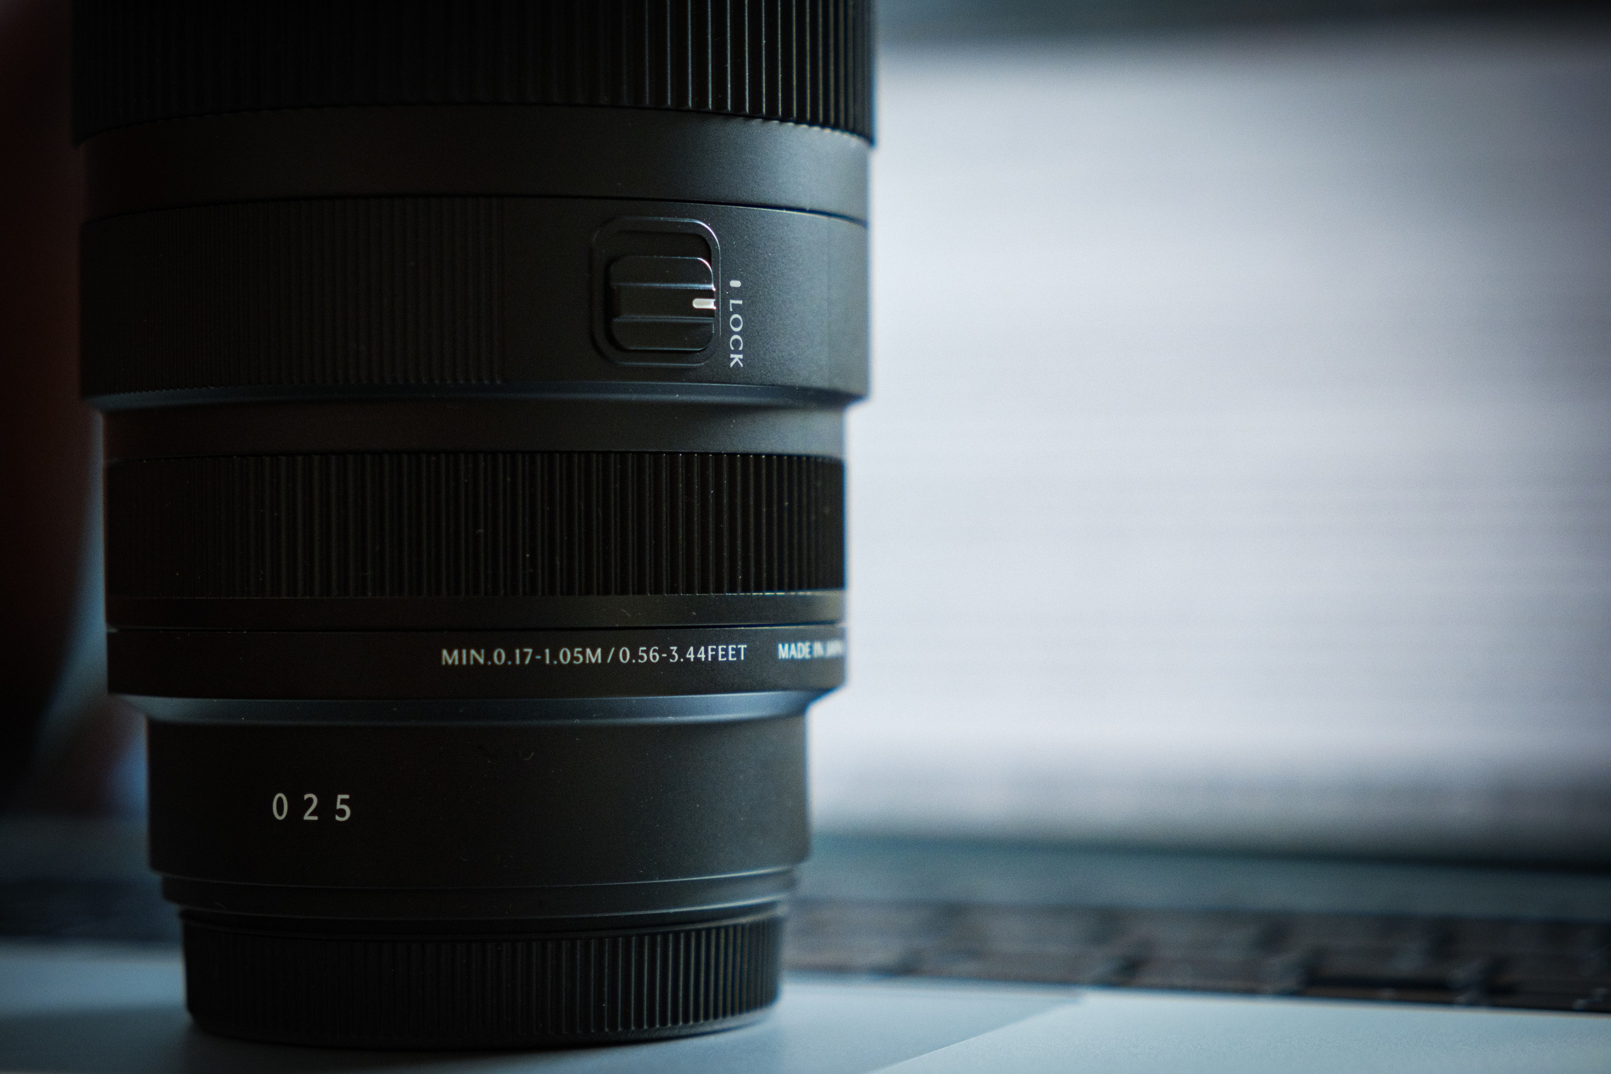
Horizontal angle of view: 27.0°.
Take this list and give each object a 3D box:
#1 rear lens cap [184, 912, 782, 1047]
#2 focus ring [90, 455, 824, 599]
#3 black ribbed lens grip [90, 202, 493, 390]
[{"bbox_3d":[-0.030,0.039,0.313,0.055,0.010,0.055,0,0,0],"label":"rear lens cap"},{"bbox_3d":[-0.030,-0.001,0.313,0.068,0.012,0.068,0,0,0],"label":"focus ring"},{"bbox_3d":[-0.030,-0.020,0.314,0.073,0.016,0.073,0,0,0],"label":"black ribbed lens grip"}]

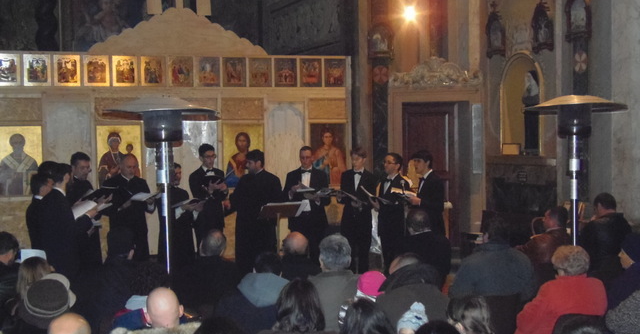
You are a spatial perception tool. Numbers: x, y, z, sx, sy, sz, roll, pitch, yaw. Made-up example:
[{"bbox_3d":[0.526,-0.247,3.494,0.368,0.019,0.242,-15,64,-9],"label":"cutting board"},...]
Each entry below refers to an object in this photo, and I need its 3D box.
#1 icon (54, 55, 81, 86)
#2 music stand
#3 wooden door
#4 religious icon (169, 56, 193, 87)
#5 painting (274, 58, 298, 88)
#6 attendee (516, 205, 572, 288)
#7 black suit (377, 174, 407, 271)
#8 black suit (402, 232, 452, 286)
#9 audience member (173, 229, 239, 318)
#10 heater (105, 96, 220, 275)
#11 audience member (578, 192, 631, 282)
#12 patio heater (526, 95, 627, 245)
[{"bbox_3d":[-2.891,-1.102,10.376,0.293,0.353,0.030,-2,2,-21],"label":"icon"},{"bbox_3d":[-0.371,0.953,8.934,0.500,1.231,0.400,-2,3,-25],"label":"music stand"},{"bbox_3d":[1.506,0.095,12.350,0.900,2.020,0.070,-2,2,-17],"label":"wooden door"},{"bbox_3d":[-1.656,-1.137,10.840,0.296,0.361,0.030,-2,2,-21],"label":"religious icon"},{"bbox_3d":[-0.422,-1.175,11.304,0.299,0.361,0.030,-2,2,-21],"label":"painting"},{"bbox_3d":[1.871,0.967,7.470,0.750,1.311,0.520,2,4,44],"label":"attendee"},{"bbox_3d":[0.742,0.775,9.339,0.320,1.418,0.460,-3,4,-38],"label":"black suit"},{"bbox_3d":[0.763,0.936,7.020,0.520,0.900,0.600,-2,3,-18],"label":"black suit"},{"bbox_3d":[-0.746,1.066,6.534,0.520,1.275,0.750,-1,3,3],"label":"audience member"},{"bbox_3d":[-1.093,0.600,6.460,0.810,2.200,0.810,-1,3,0],"label":"heater"},{"bbox_3d":[2.436,0.910,7.871,0.540,1.360,0.750,-2,2,-28],"label":"audience member"},{"bbox_3d":[2.009,0.527,7.087,0.810,2.200,0.810,-1,2,0],"label":"patio heater"}]

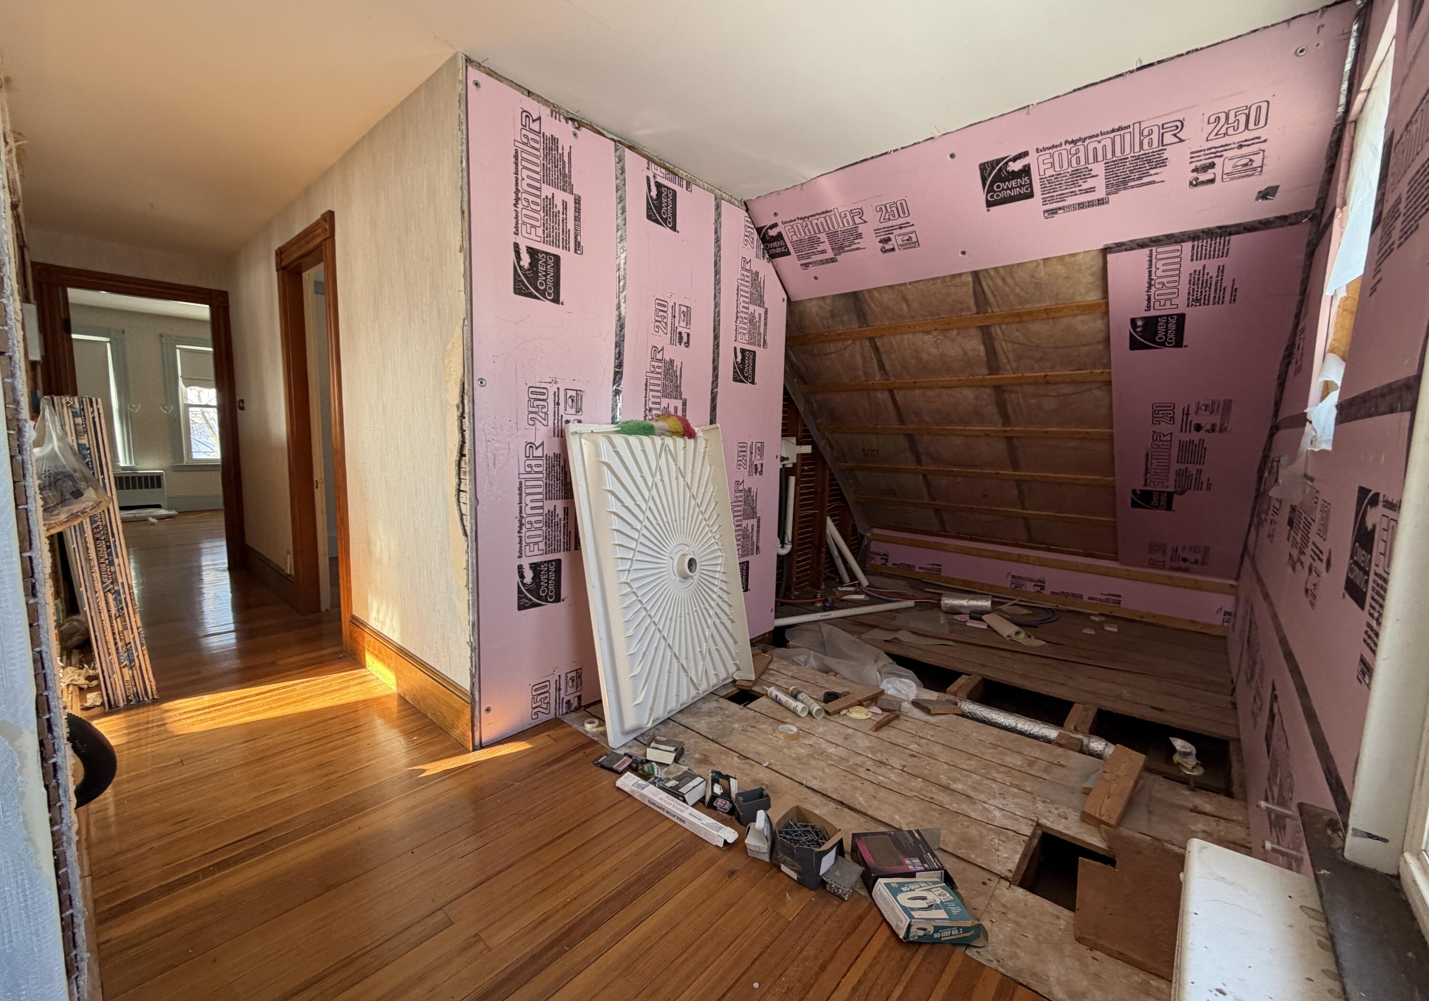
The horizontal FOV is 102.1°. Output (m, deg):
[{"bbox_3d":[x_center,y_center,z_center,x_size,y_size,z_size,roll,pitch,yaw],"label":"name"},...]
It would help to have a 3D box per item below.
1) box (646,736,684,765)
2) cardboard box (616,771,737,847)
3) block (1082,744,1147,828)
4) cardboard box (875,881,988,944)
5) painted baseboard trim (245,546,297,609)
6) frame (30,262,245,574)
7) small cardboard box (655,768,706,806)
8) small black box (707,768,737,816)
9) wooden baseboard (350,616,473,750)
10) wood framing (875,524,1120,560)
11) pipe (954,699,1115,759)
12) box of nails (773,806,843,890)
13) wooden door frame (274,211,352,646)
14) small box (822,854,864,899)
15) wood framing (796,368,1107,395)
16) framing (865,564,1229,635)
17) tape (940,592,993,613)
[{"bbox_3d":[-0.176,0.919,2.107,0.100,0.045,0.078,3,7,16],"label":"box"},{"bbox_3d":[-0.130,0.950,1.788,0.435,0.028,0.054,6,8,37],"label":"cardboard box"},{"bbox_3d":[1.377,0.964,1.979,0.088,0.037,0.550,8,9,44],"label":"block"},{"bbox_3d":[0.503,0.977,1.382,0.180,0.048,0.144,9,1,-11],"label":"cardboard box"},{"bbox_3d":[-3.148,0.523,4.086,1.440,0.200,0.022,7,9,40],"label":"painted baseboard trim"},{"bbox_3d":[-4.020,-0.475,4.122,0.110,2.130,0.975,7,9,40],"label":"frame"},{"bbox_3d":[-0.099,0.932,1.880,0.108,0.045,0.096,6,8,37],"label":"small cardboard box"},{"bbox_3d":[0.022,0.929,1.841,0.083,0.041,0.123,21,8,-2],"label":"small black box"},{"bbox_3d":[-1.342,0.750,2.499,1.225,0.202,0.022,7,9,40],"label":"wooden baseboard"},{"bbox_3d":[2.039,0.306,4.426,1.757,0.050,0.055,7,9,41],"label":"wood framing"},{"bbox_3d":[1.305,0.939,2.416,0.600,0.090,0.090,7,9,41],"label":"pipe"},{"bbox_3d":[0.247,0.932,1.559,0.132,0.112,0.118,7,9,41],"label":"box of nails"},{"bbox_3d":[-2.166,-0.340,3.202,0.990,2.150,0.130,7,9,41],"label":"wooden door frame"},{"bbox_3d":[0.338,0.986,1.507,0.067,0.032,0.092,7,9,39],"label":"small box"},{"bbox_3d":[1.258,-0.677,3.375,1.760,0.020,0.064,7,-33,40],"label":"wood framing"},{"bbox_3d":[2.256,0.701,4.332,2.388,0.065,0.030,7,9,41],"label":"framing"},{"bbox_3d":[1.736,0.712,3.979,0.300,0.127,0.127,2,7,2],"label":"tape"}]

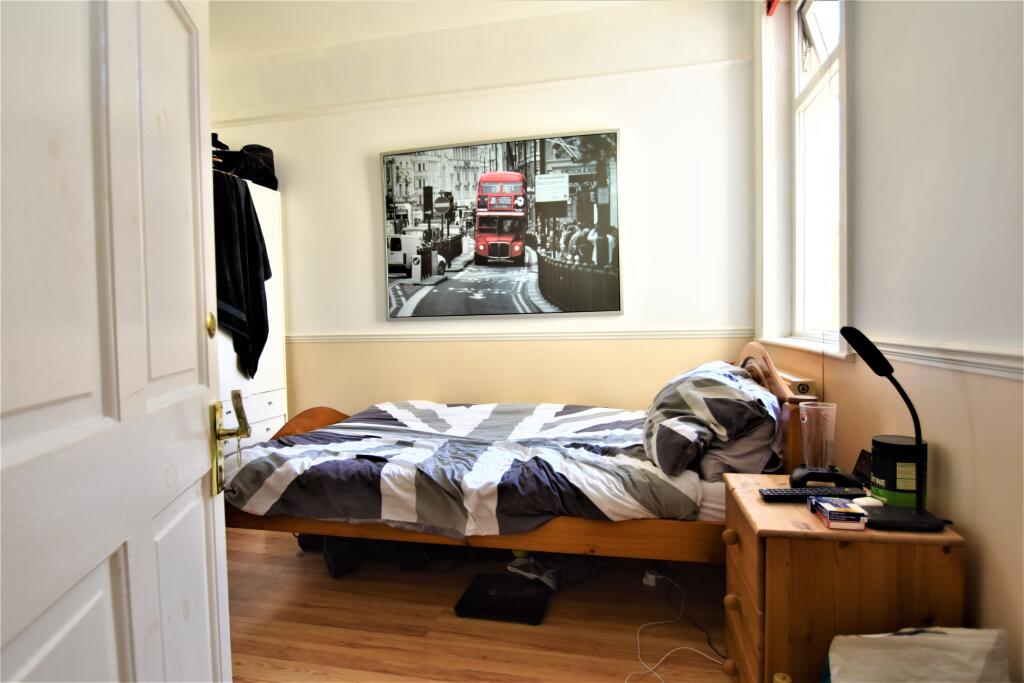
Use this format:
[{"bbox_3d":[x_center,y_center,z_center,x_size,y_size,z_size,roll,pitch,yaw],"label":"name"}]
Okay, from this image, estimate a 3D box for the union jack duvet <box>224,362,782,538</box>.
[{"bbox_3d":[-0.025,0.334,2.308,1.930,0.485,1.260,-1,2,13],"label":"union jack duvet"}]

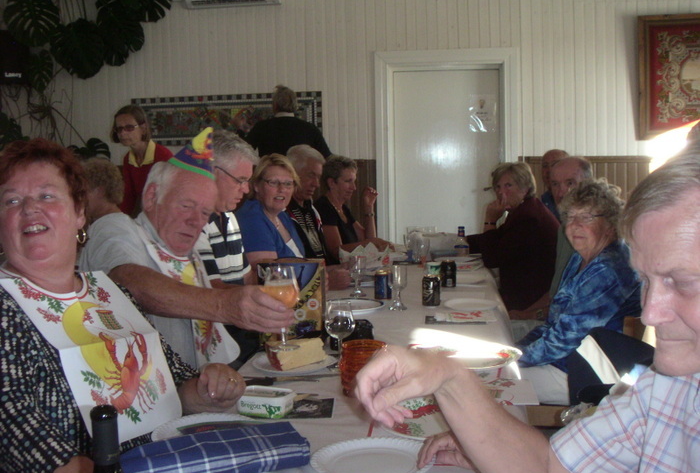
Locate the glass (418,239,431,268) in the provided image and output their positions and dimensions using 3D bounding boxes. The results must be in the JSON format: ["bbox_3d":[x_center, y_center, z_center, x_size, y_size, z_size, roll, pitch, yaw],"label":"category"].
[{"bbox_3d":[0.388,0.089,4.010,0.064,0.142,0.064,-1,6,0],"label":"glass"}]

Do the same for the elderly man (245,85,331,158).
[{"bbox_3d":[-0.399,-0.103,5.117,0.560,1.791,0.380,-2,6,-11],"label":"elderly man"}]

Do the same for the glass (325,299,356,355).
[{"bbox_3d":[-0.028,0.274,2.137,0.083,0.182,0.083,-1,6,0],"label":"glass"}]

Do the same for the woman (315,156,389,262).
[{"bbox_3d":[0.024,0.187,4.520,0.720,1.323,0.520,1,6,20],"label":"woman"}]

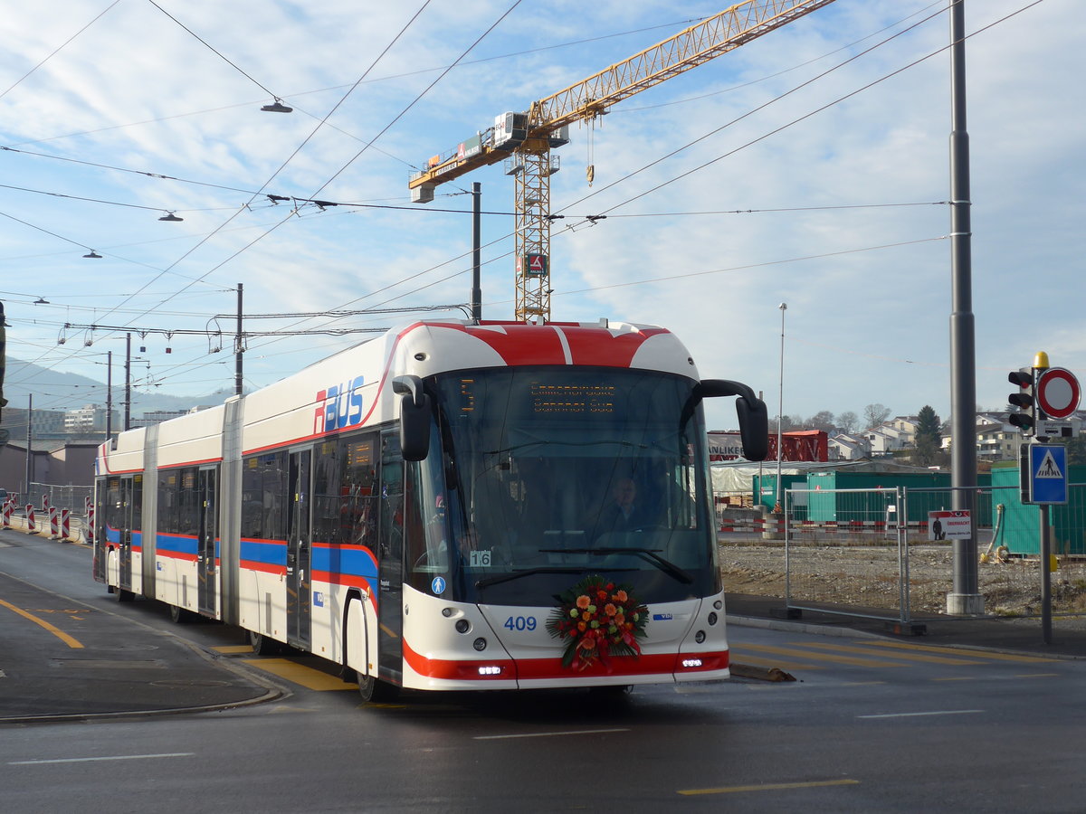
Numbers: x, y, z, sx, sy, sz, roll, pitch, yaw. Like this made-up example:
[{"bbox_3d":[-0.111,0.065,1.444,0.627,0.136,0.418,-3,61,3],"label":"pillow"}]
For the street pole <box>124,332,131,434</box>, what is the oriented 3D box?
[{"bbox_3d":[-21.819,1.081,97.191,0.340,10.000,0.340,0,-4,0],"label":"street pole"}]

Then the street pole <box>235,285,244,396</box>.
[{"bbox_3d":[-12.102,0.052,73.691,0.340,10.000,0.340,0,-4,0],"label":"street pole"}]

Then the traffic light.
[{"bbox_3d":[5.607,-0.069,21.700,0.360,0.800,0.270,2,-4,-27],"label":"traffic light"}]

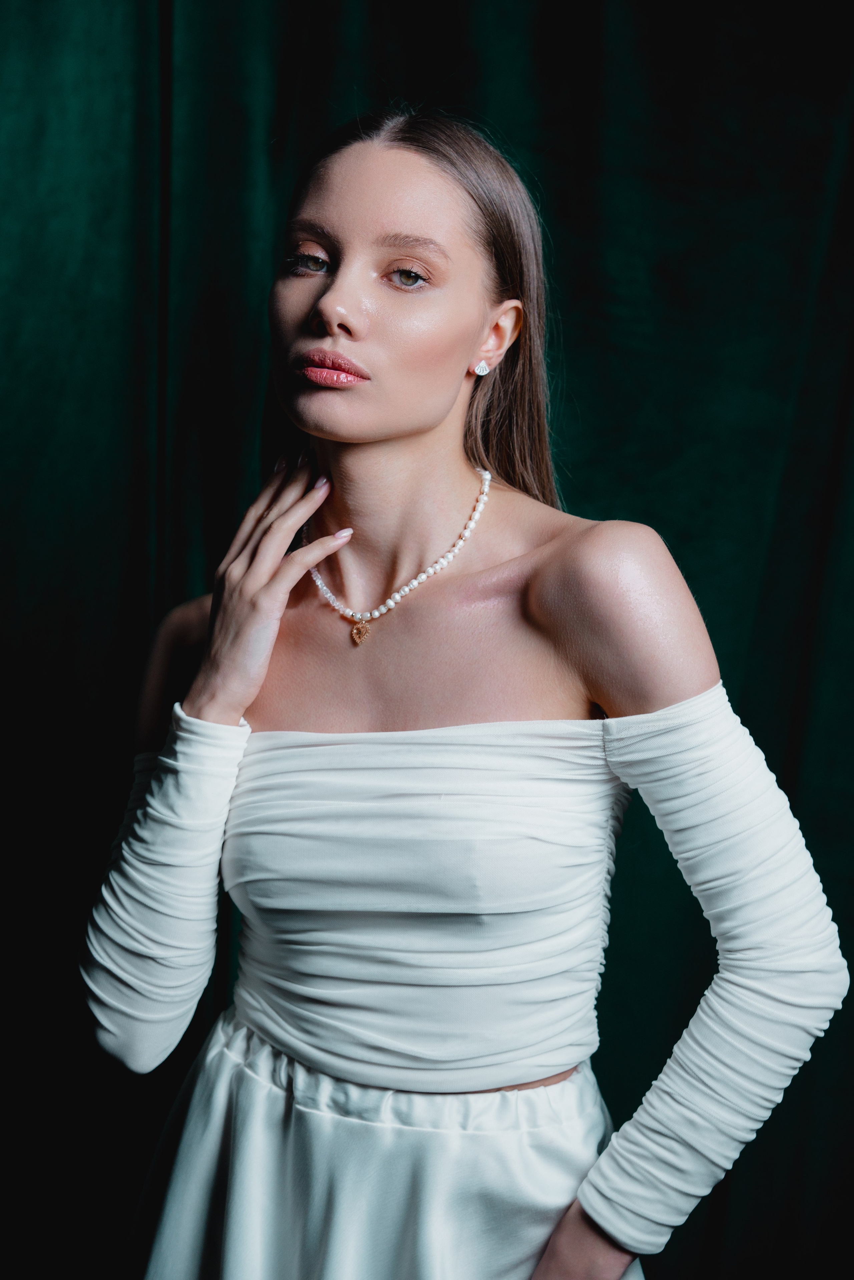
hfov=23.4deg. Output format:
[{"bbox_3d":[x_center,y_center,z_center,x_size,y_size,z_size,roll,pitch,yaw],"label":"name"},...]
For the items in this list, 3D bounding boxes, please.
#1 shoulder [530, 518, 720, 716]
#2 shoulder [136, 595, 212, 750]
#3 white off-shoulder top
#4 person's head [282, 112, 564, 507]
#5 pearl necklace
[{"bbox_3d":[0.126,-0.014,1.300,0.120,0.125,0.120,1,2,26],"label":"shoulder"},{"bbox_3d":[-0.171,0.022,1.430,0.095,0.115,0.110,1,2,28],"label":"shoulder"},{"bbox_3d":[0.019,0.206,1.370,0.490,0.370,0.270,1,2,24],"label":"white off-shoulder top"},{"bbox_3d":[-0.006,-0.222,1.385,0.175,0.250,0.215,8,1,25],"label":"person's head"},{"bbox_3d":[-0.019,-0.055,1.360,0.125,0.120,0.120,1,2,27],"label":"pearl necklace"}]

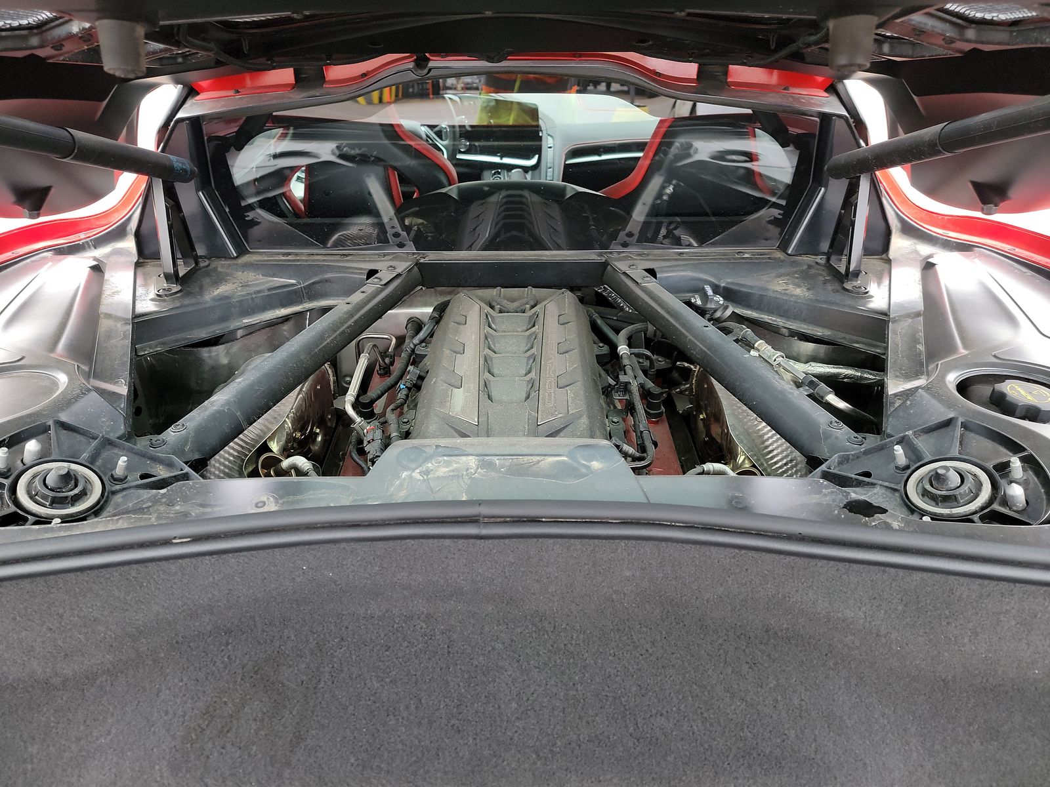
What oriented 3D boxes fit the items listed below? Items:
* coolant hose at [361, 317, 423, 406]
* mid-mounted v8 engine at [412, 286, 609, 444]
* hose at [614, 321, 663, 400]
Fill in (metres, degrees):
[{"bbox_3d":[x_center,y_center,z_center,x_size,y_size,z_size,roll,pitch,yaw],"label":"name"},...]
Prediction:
[{"bbox_3d":[-0.226,-0.066,1.264,0.100,0.085,0.290,0,31,0],"label":"coolant hose"},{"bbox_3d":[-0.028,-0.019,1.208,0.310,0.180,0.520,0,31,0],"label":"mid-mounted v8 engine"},{"bbox_3d":[0.181,-0.060,1.227,0.085,0.075,0.200,0,31,0],"label":"hose"}]

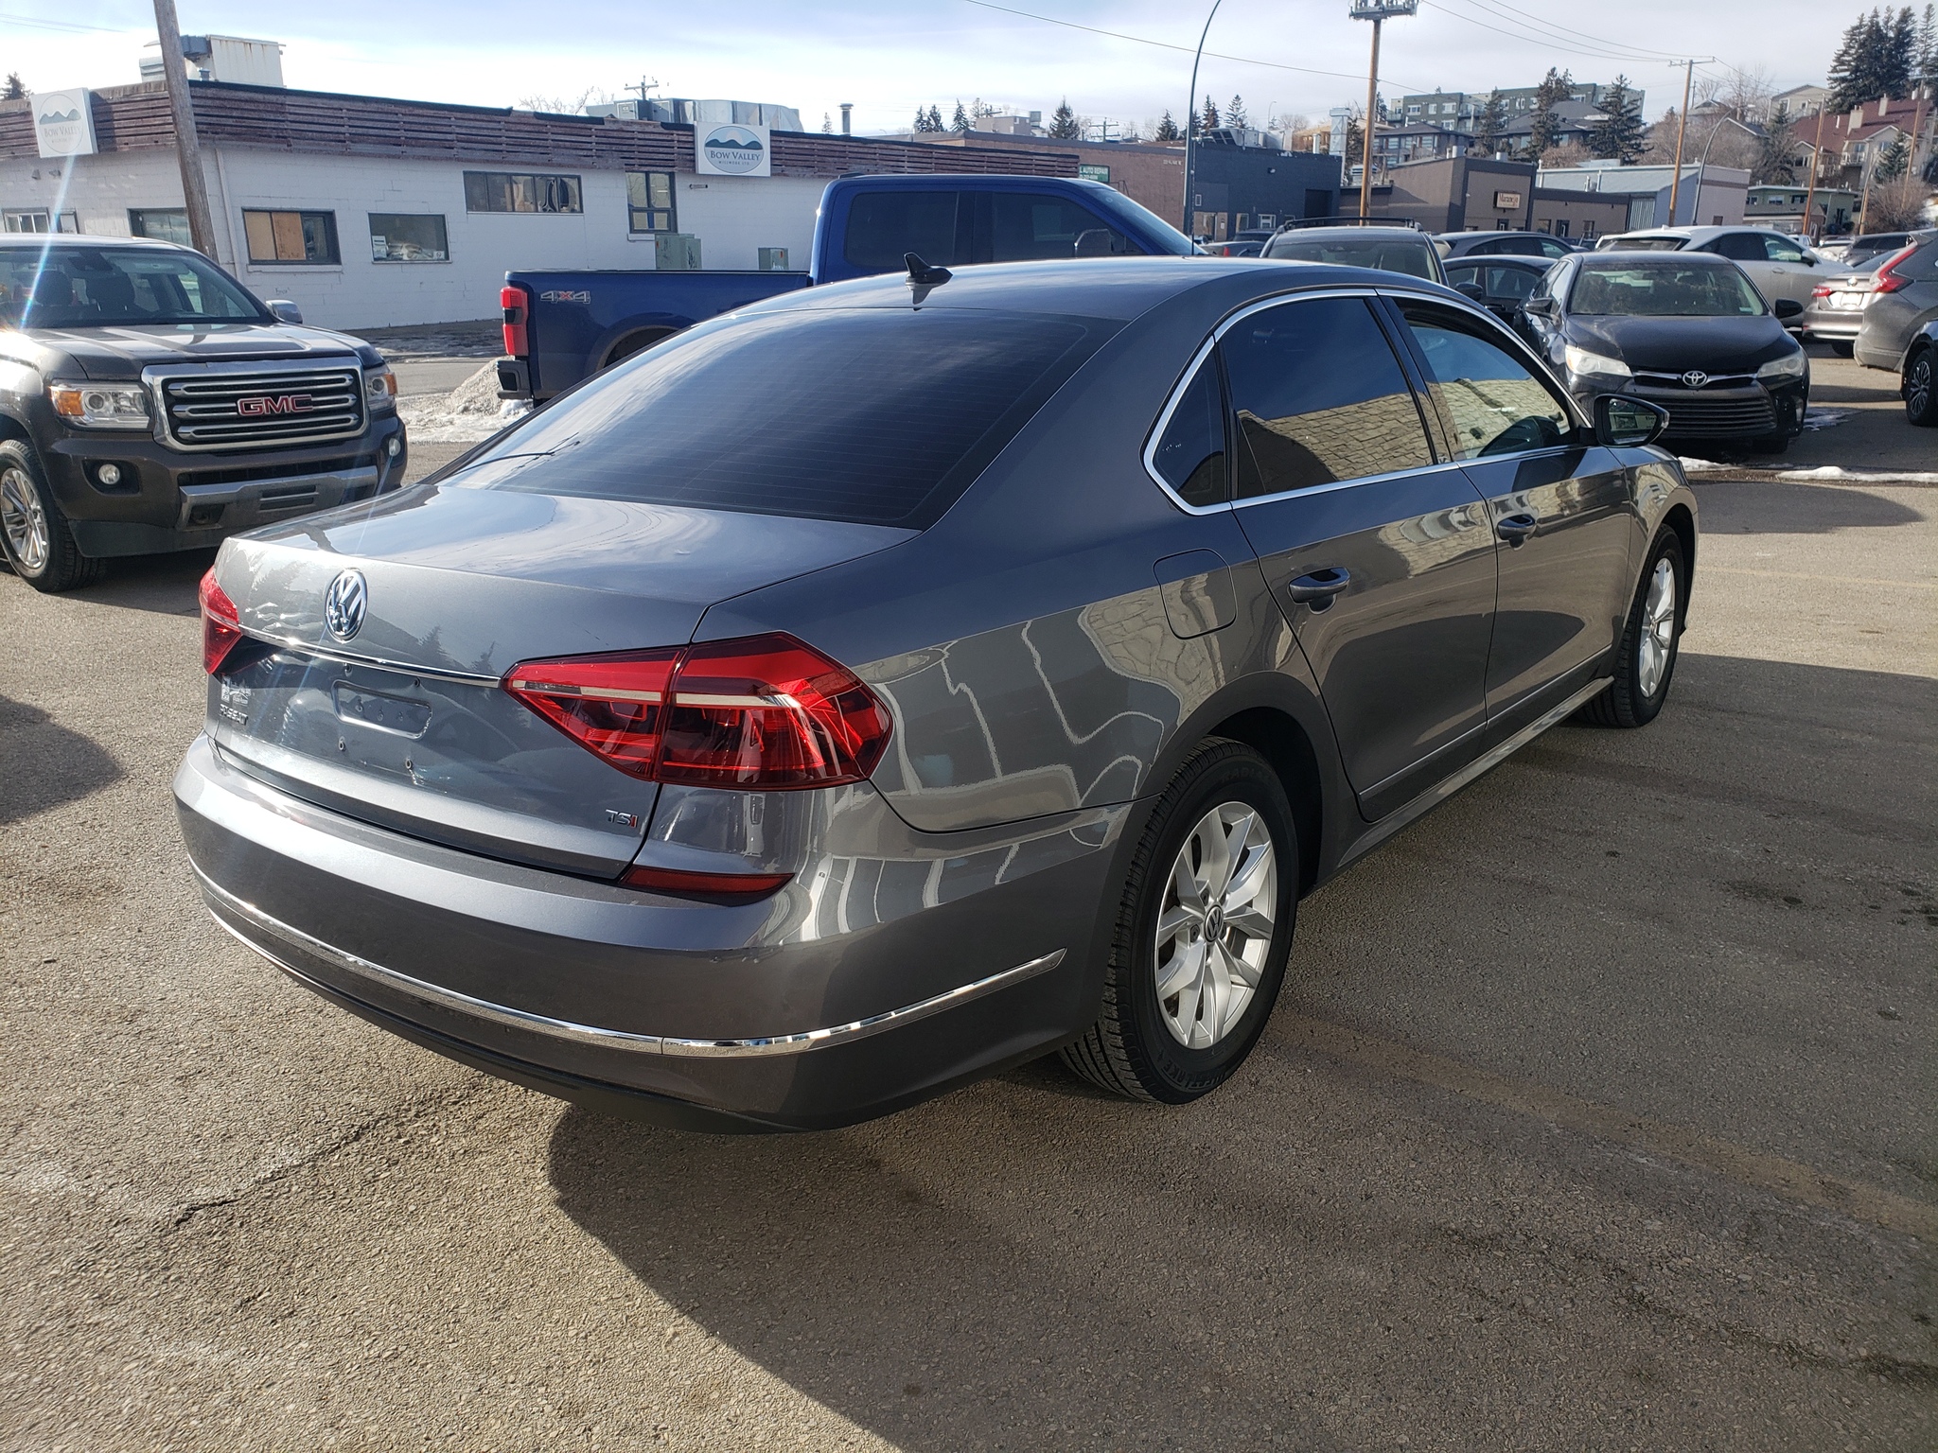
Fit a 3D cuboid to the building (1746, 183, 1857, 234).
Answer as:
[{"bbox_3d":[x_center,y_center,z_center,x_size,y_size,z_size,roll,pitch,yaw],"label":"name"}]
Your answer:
[{"bbox_3d":[89.700,-57.000,164.200,16.000,6.300,10.000,-8,18,-26],"label":"building"}]

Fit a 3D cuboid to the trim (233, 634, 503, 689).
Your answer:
[{"bbox_3d":[-0.922,-0.109,2.165,0.745,0.024,0.040,10,20,38],"label":"trim"}]

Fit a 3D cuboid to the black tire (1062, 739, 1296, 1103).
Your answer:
[{"bbox_3d":[0.371,0.343,2.683,0.220,0.662,0.662,11,21,38],"label":"black tire"}]

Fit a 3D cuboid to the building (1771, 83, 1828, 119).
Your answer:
[{"bbox_3d":[105.140,-76.956,183.261,10.000,7.500,11.000,8,19,30],"label":"building"}]

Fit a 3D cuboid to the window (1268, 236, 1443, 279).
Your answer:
[{"bbox_3d":[2.900,-3.430,11.000,1.380,0.130,0.780,4,54,15],"label":"window"}]

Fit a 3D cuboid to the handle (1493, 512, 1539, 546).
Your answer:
[{"bbox_3d":[1.311,-0.476,3.497,0.065,0.070,0.245,11,21,38],"label":"handle"}]

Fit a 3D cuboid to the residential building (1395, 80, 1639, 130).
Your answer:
[{"bbox_3d":[110.100,-117.500,289.700,38.000,13.000,26.000,14,22,42],"label":"residential building"}]

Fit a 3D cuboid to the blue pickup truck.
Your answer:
[{"bbox_3d":[-0.090,-2.920,10.780,6.300,2.040,2.100,3,16,11],"label":"blue pickup truck"}]

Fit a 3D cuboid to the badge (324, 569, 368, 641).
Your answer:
[{"bbox_3d":[-0.923,-0.178,2.148,0.118,0.118,0.016,10,10,38],"label":"badge"}]

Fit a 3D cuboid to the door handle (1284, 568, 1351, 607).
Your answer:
[{"bbox_3d":[0.640,-0.254,2.656,0.050,0.055,0.240,10,20,38],"label":"door handle"}]

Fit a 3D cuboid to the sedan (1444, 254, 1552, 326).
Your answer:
[{"bbox_3d":[6.338,-5.036,17.899,4.600,1.450,1.800,3,17,17],"label":"sedan"}]

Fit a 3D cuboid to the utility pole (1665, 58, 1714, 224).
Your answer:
[{"bbox_3d":[40.000,-32.400,81.700,2.400,9.600,0.350,6,17,20],"label":"utility pole"}]

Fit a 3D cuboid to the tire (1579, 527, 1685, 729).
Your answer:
[{"bbox_3d":[2.137,-0.331,4.753,0.220,0.662,0.662,10,20,35],"label":"tire"}]

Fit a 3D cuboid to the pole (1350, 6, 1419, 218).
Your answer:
[{"bbox_3d":[13.295,-20.011,48.422,2.200,11.000,0.600,3,17,16],"label":"pole"}]

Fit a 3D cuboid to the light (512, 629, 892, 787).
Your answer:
[{"bbox_3d":[-0.361,-0.057,1.910,0.520,0.210,0.250,11,21,38],"label":"light"}]

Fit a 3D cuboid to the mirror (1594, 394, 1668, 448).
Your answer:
[{"bbox_3d":[1.780,-0.820,3.887,0.210,0.150,0.150,10,20,38],"label":"mirror"}]

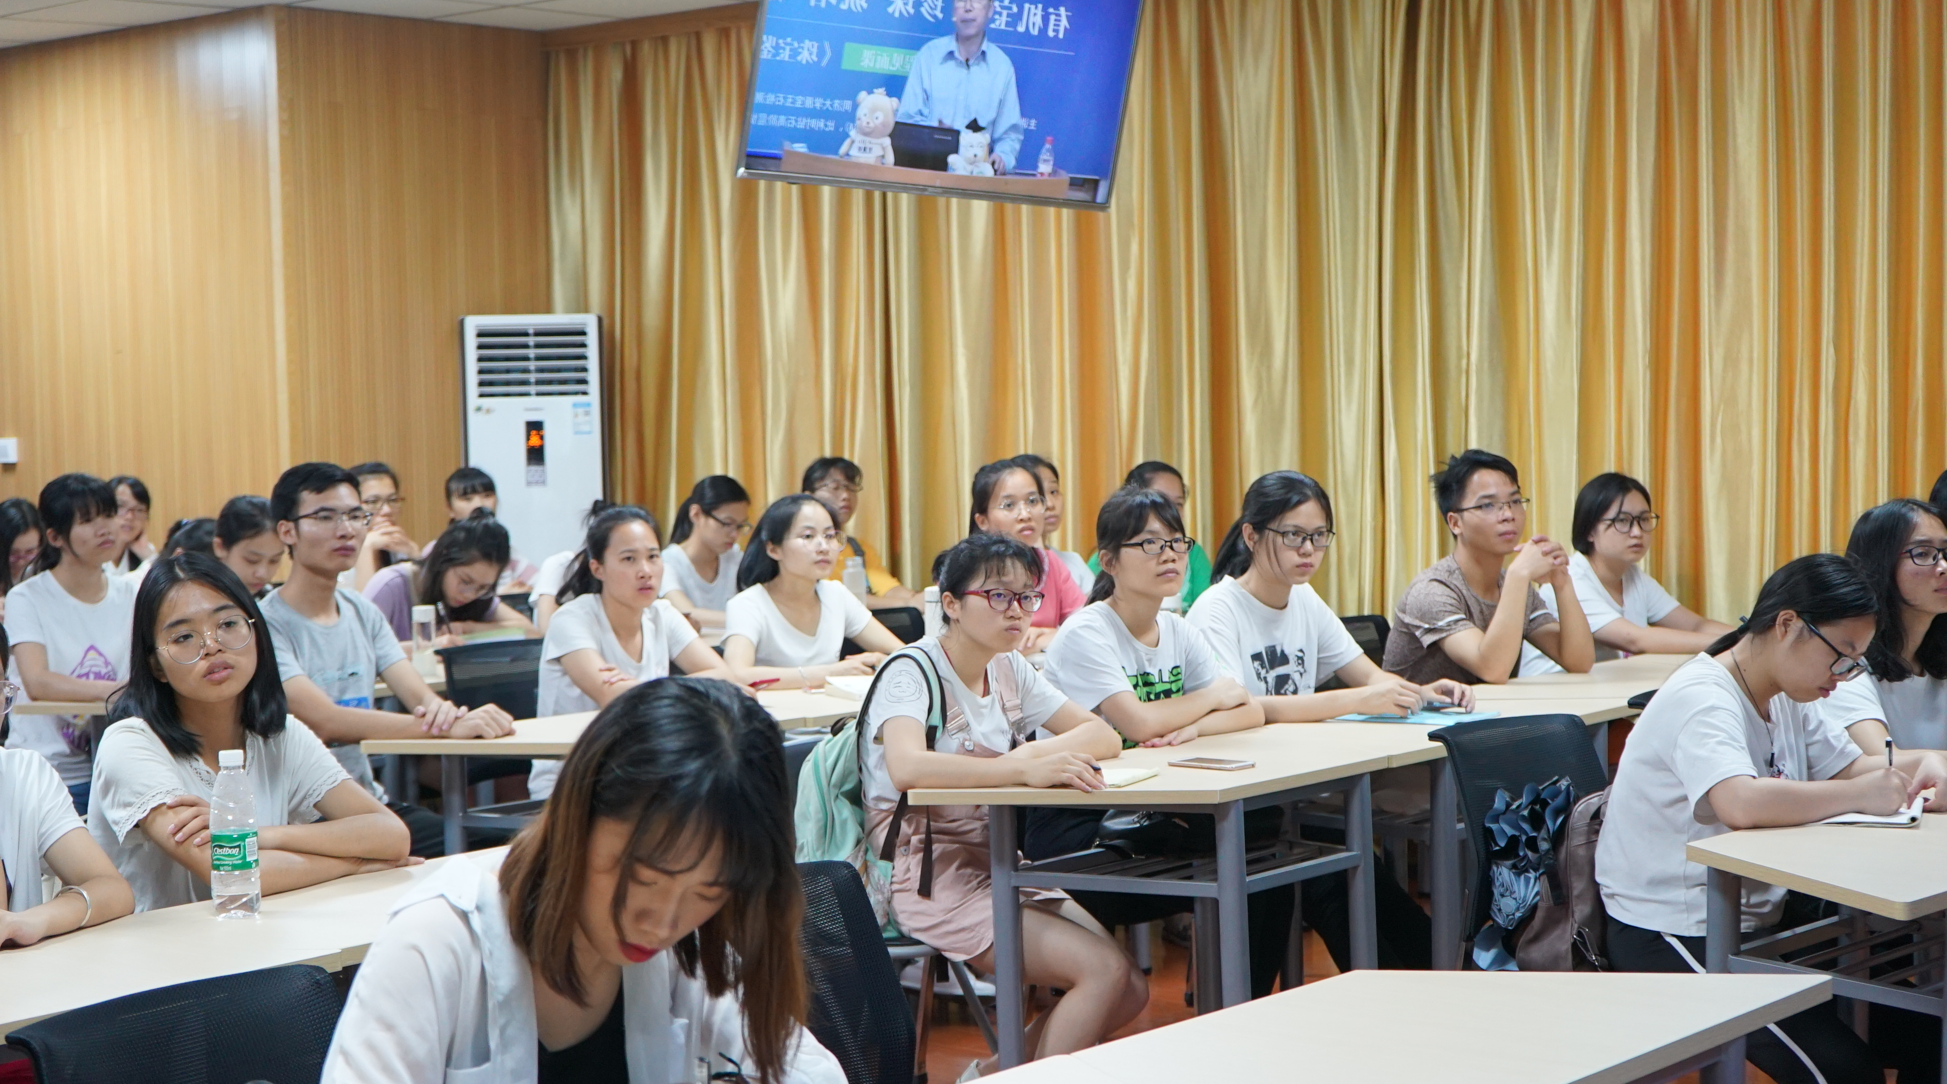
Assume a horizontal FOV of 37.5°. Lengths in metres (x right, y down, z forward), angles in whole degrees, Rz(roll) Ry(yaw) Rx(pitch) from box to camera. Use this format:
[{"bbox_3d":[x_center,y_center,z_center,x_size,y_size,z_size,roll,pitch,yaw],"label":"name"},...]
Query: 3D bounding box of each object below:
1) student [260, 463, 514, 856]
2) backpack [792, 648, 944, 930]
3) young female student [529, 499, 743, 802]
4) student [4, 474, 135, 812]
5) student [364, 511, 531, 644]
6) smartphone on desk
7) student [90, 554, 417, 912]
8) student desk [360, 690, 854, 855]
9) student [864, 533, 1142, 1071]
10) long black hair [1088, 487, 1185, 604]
[{"bbox_3d":[-1.354,0.511,6.567,0.800,1.350,0.530,1,3,37],"label":"student"},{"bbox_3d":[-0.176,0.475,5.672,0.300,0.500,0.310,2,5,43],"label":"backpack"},{"bbox_3d":[-0.839,0.535,7.071,0.480,1.230,0.760,-4,4,-44],"label":"young female student"},{"bbox_3d":[-2.196,0.482,7.305,0.700,1.300,0.480,2,5,43],"label":"student"},{"bbox_3d":[-1.502,0.522,8.570,0.780,1.140,0.500,2,4,45],"label":"student"},{"bbox_3d":[0.461,0.426,5.494,0.152,0.009,0.076,1,5,37],"label":"smartphone on desk"},{"bbox_3d":[-1.030,0.653,4.471,0.700,1.260,0.490,2,5,43],"label":"student"},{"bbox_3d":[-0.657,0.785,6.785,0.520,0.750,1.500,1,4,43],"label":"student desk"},{"bbox_3d":[0.090,0.581,5.463,0.700,1.220,0.510,2,5,43],"label":"student"},{"bbox_3d":[0.339,0.006,5.950,0.220,0.240,0.180,2,5,43],"label":"long black hair"}]

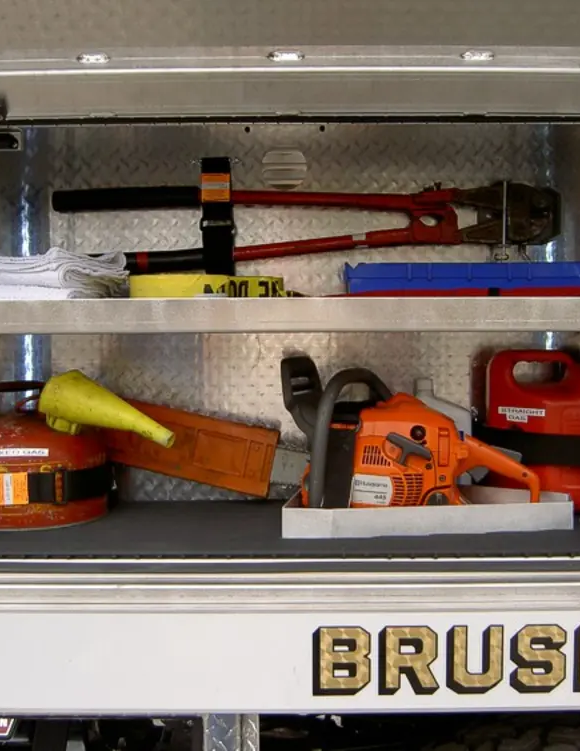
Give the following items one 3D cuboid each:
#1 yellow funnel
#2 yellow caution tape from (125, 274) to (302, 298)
[{"bbox_3d":[-0.305,0.067,1.660,0.252,0.103,0.100,22,12,25],"label":"yellow funnel"},{"bbox_3d":[-0.114,-0.116,1.581,0.255,0.080,0.170,0,3,0],"label":"yellow caution tape"}]

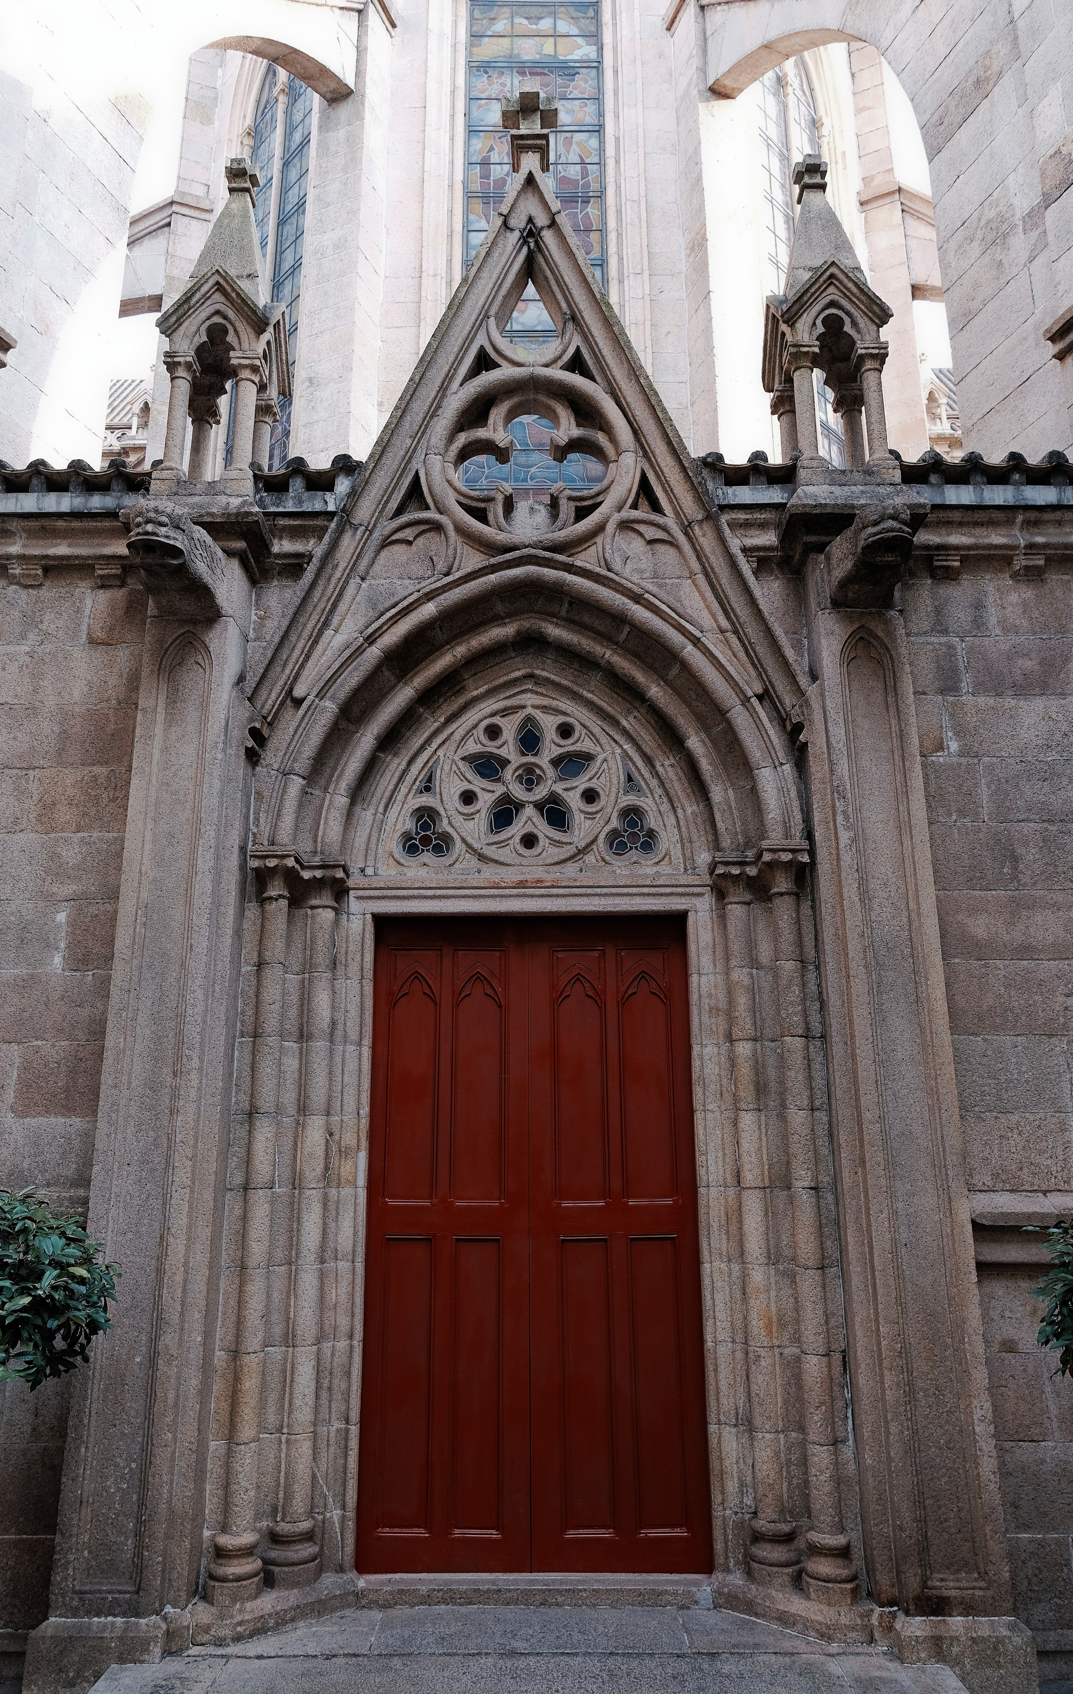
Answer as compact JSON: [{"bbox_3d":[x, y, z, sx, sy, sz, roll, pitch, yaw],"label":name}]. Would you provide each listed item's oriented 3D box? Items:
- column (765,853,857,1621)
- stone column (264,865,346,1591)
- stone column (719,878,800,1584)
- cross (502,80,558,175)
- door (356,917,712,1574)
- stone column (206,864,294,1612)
[{"bbox_3d":[1.131,1.458,4.740,0.200,2.940,0.200,0,-16,1],"label":"column"},{"bbox_3d":[-0.962,1.497,4.818,0.208,2.839,0.208,0,-16,0],"label":"stone column"},{"bbox_3d":[0.938,1.503,4.896,0.200,2.940,0.200,0,-16,1],"label":"stone column"},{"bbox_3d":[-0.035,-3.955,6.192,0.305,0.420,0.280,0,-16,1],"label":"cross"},{"bbox_3d":[-0.019,1.645,4.961,1.460,2.700,0.150,0,-16,1],"label":"door"},{"bbox_3d":[-1.169,1.475,4.762,0.200,2.940,0.200,0,-16,1],"label":"stone column"}]

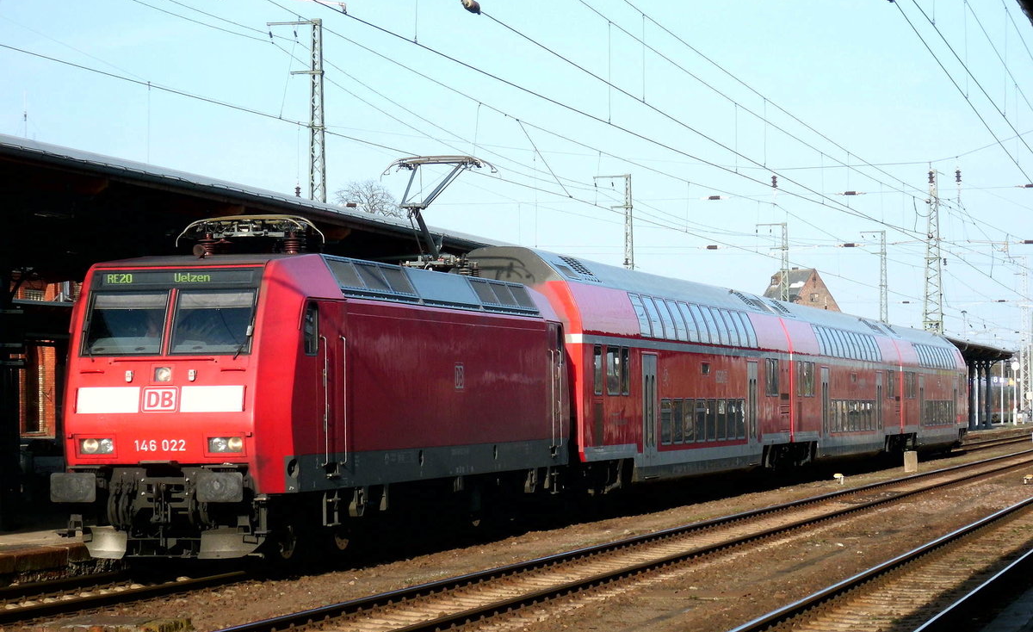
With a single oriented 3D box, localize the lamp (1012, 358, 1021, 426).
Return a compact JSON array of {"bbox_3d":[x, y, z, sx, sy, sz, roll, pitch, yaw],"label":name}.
[{"bbox_3d":[30.965,4.819,223.962,0.500,3.980,0.500,-1,-1,12],"label":"lamp"}]

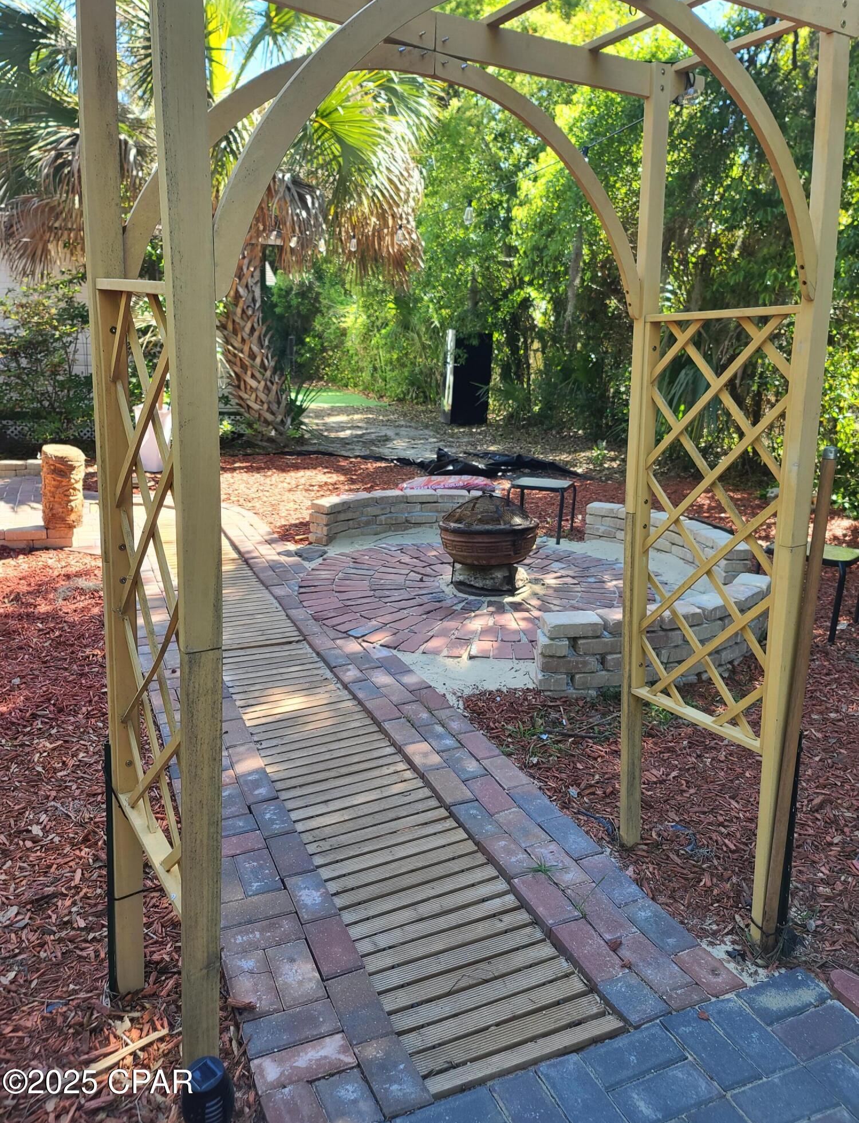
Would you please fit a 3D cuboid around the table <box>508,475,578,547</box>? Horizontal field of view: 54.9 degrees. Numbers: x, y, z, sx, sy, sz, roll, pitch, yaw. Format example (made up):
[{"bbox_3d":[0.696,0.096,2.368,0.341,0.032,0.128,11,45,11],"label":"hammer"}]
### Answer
[{"bbox_3d":[0.828,-0.386,6.130,0.415,0.405,0.395,8,17,21],"label":"table"}]

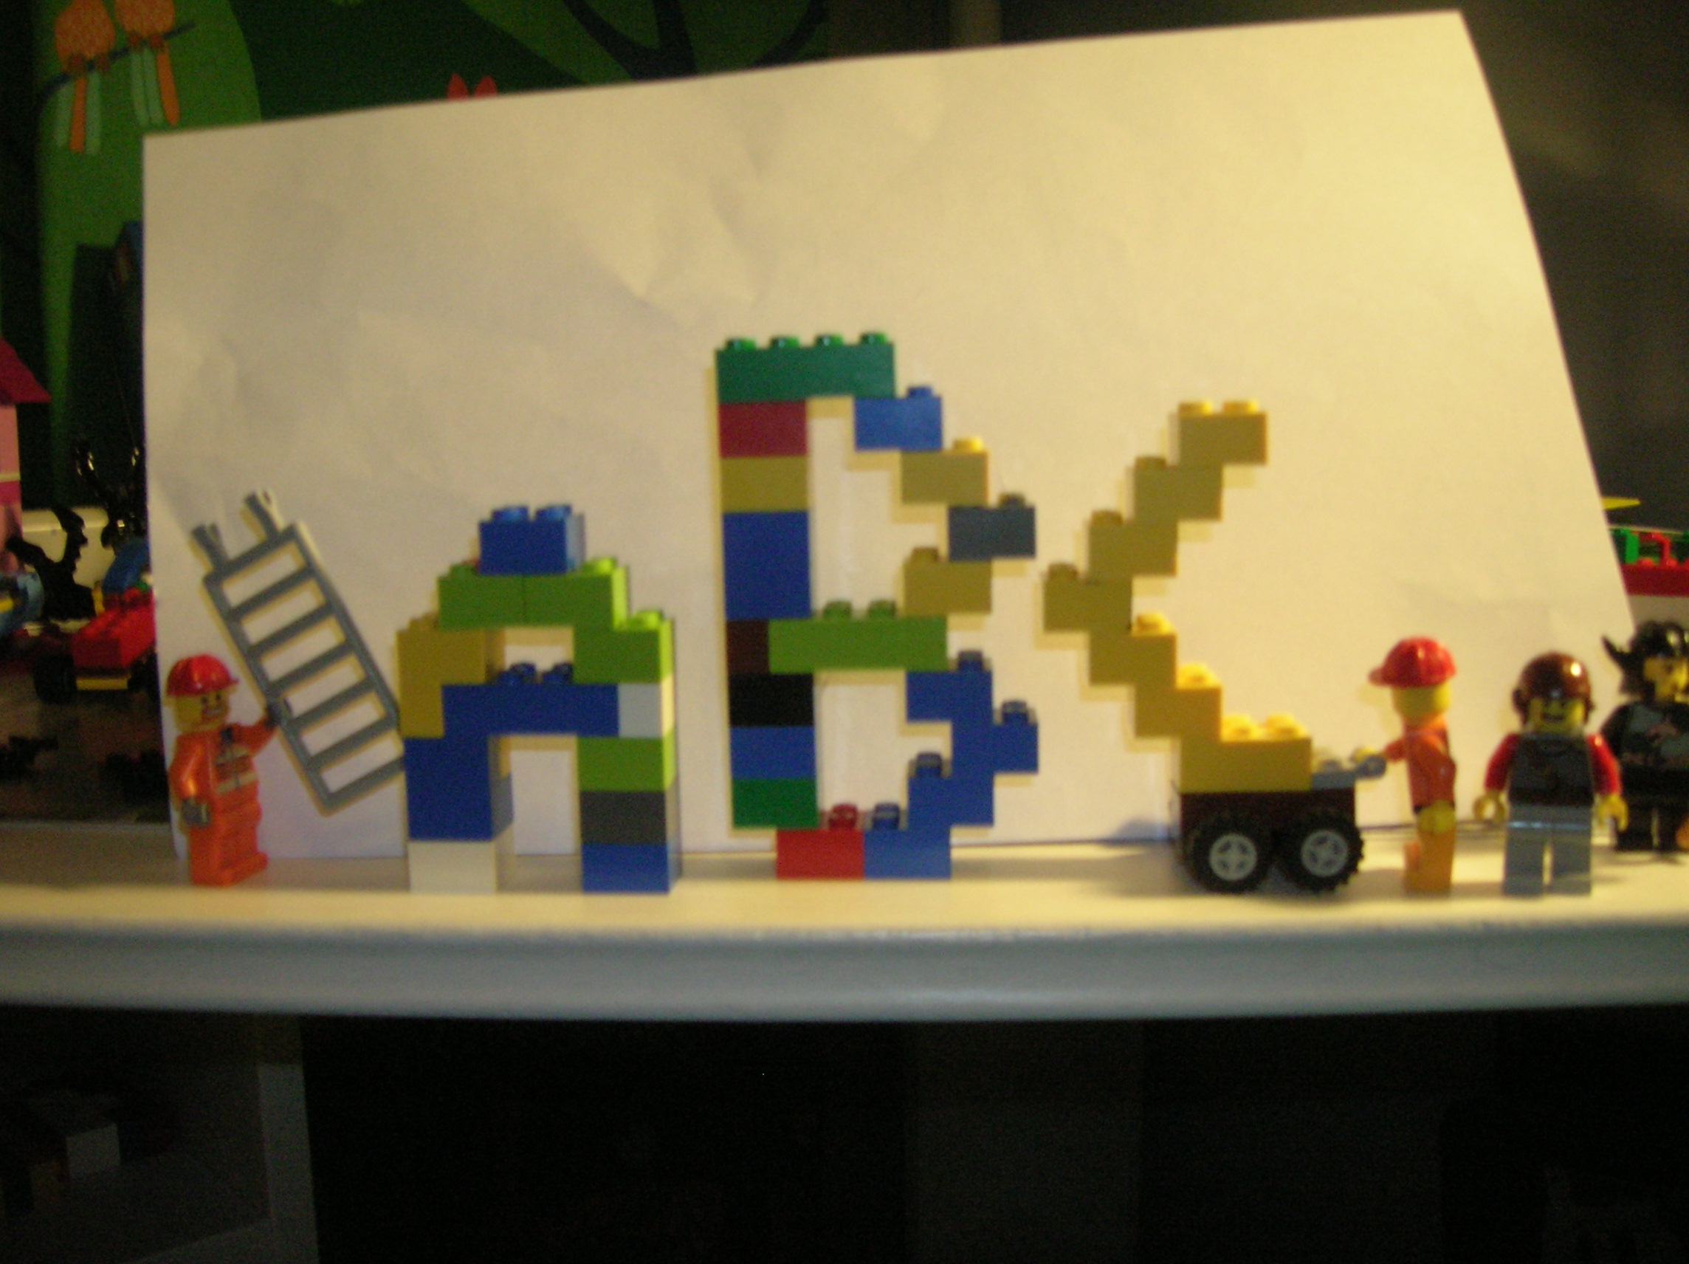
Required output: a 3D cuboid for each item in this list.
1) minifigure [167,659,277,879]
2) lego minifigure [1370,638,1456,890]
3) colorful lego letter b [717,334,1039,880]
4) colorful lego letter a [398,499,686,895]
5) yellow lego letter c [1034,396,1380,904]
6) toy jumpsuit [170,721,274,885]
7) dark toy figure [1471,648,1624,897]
[{"bbox_3d":[-0.118,0.026,0.316,0.015,0.043,0.022,1,6,20],"label":"minifigure"},{"bbox_3d":[0.099,0.023,0.288,0.016,0.043,0.022,0,6,18],"label":"lego minifigure"},{"bbox_3d":[0.007,-0.004,0.304,0.056,0.098,0.016,-1,6,5],"label":"colorful lego letter b"},{"bbox_3d":[-0.056,0.012,0.305,0.048,0.069,0.016,-1,6,4],"label":"colorful lego letter a"},{"bbox_3d":[0.066,0.001,0.301,0.061,0.085,0.032,-1,6,3],"label":"yellow lego letter c"},{"bbox_3d":[-0.118,0.032,0.317,0.014,0.029,0.022,1,6,20],"label":"toy jumpsuit"},{"bbox_3d":[0.122,0.023,0.286,0.025,0.042,0.013,0,6,17],"label":"dark toy figure"}]

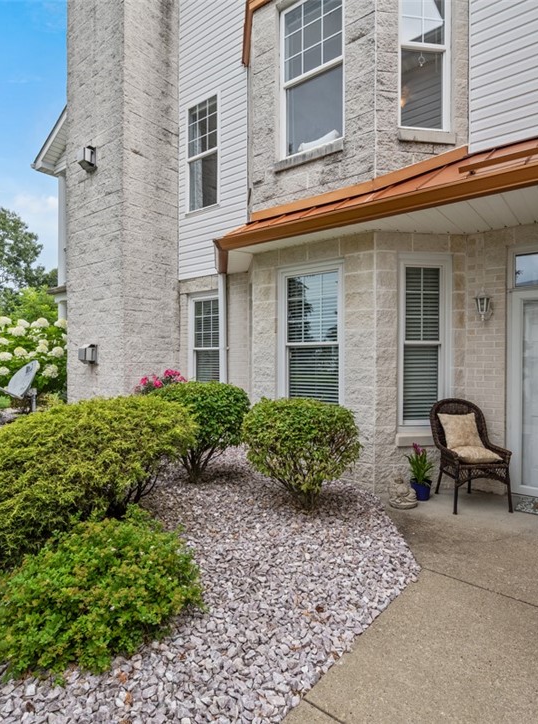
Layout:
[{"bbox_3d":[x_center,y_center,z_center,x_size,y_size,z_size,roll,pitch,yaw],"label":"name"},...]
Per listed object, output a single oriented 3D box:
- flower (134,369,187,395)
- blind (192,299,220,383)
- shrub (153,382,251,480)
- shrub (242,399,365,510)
[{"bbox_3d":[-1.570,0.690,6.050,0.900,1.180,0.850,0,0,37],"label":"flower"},{"bbox_3d":[-1.009,-0.275,6.930,0.620,1.550,0.050,0,0,37],"label":"blind"},{"bbox_3d":[-0.770,0.775,4.750,1.120,1.130,1.120,0,0,0],"label":"shrub"},{"bbox_3d":[0.312,0.845,3.930,1.100,1.010,1.100,0,0,0],"label":"shrub"}]

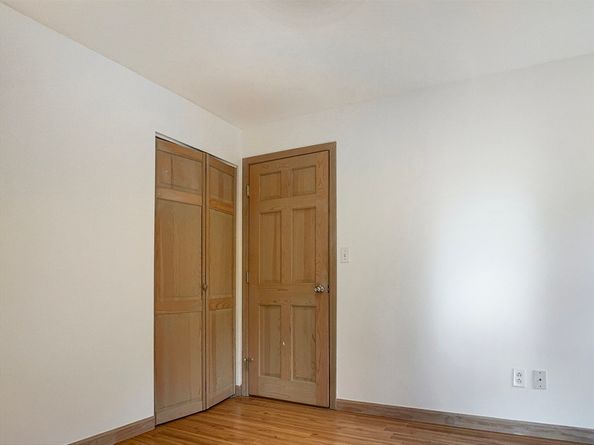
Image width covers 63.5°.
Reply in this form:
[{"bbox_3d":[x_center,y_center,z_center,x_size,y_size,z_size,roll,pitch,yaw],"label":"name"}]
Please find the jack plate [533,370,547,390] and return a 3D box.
[{"bbox_3d":[1.557,1.014,3.085,0.072,0.117,0.012,-4,-7,28],"label":"jack plate"}]

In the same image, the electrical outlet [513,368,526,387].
[{"bbox_3d":[1.453,1.018,3.141,0.072,0.117,0.012,-4,-7,28],"label":"electrical outlet"}]

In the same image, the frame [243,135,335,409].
[{"bbox_3d":[-0.070,0.430,4.074,0.907,2.110,0.110,-4,-7,28],"label":"frame"}]

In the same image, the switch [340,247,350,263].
[{"bbox_3d":[0.382,0.261,3.806,0.072,0.117,0.012,-4,-7,28],"label":"switch"}]

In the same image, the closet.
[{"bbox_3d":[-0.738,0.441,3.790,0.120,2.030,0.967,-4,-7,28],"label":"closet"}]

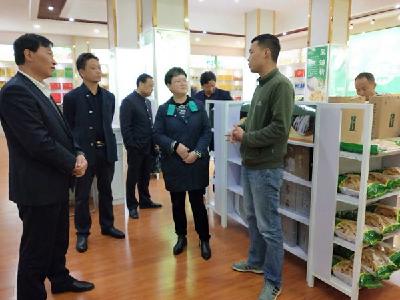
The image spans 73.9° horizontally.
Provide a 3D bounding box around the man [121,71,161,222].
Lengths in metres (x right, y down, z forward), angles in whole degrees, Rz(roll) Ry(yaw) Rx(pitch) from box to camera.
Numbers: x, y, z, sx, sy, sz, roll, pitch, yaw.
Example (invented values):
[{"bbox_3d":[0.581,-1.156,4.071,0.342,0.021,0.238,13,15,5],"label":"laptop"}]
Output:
[{"bbox_3d":[-0.705,-0.067,3.269,0.400,1.680,0.480,4,8,28],"label":"man"}]

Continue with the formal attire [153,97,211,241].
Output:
[{"bbox_3d":[-0.155,0.150,2.309,0.490,1.260,0.320,-1,8,-9],"label":"formal attire"}]

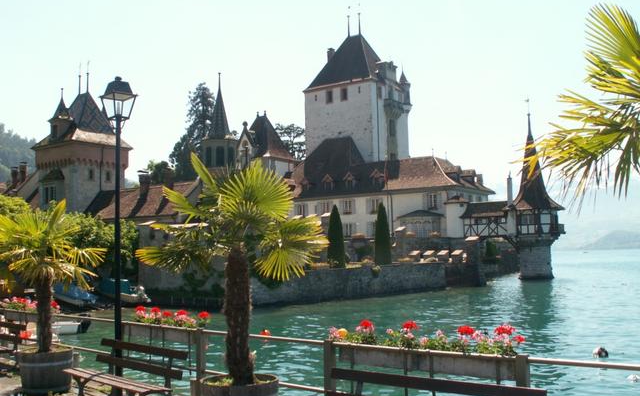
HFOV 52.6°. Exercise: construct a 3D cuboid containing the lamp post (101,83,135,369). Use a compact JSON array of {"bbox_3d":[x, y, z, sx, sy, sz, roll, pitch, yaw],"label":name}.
[{"bbox_3d":[-2.608,0.467,8.417,0.400,4.180,0.400,-6,-7,44],"label":"lamp post"}]

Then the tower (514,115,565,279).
[{"bbox_3d":[23.027,-0.283,68.251,4.700,17.408,4.700,-5,-6,33],"label":"tower"}]

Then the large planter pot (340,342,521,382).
[{"bbox_3d":[0.918,1.376,5.525,1.690,0.200,0.220,-5,-6,37],"label":"large planter pot"}]

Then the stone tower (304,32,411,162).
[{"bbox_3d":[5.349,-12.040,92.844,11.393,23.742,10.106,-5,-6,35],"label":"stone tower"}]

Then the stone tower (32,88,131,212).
[{"bbox_3d":[-25.471,-4.113,69.561,7.092,16.063,6.901,-5,-6,36],"label":"stone tower"}]

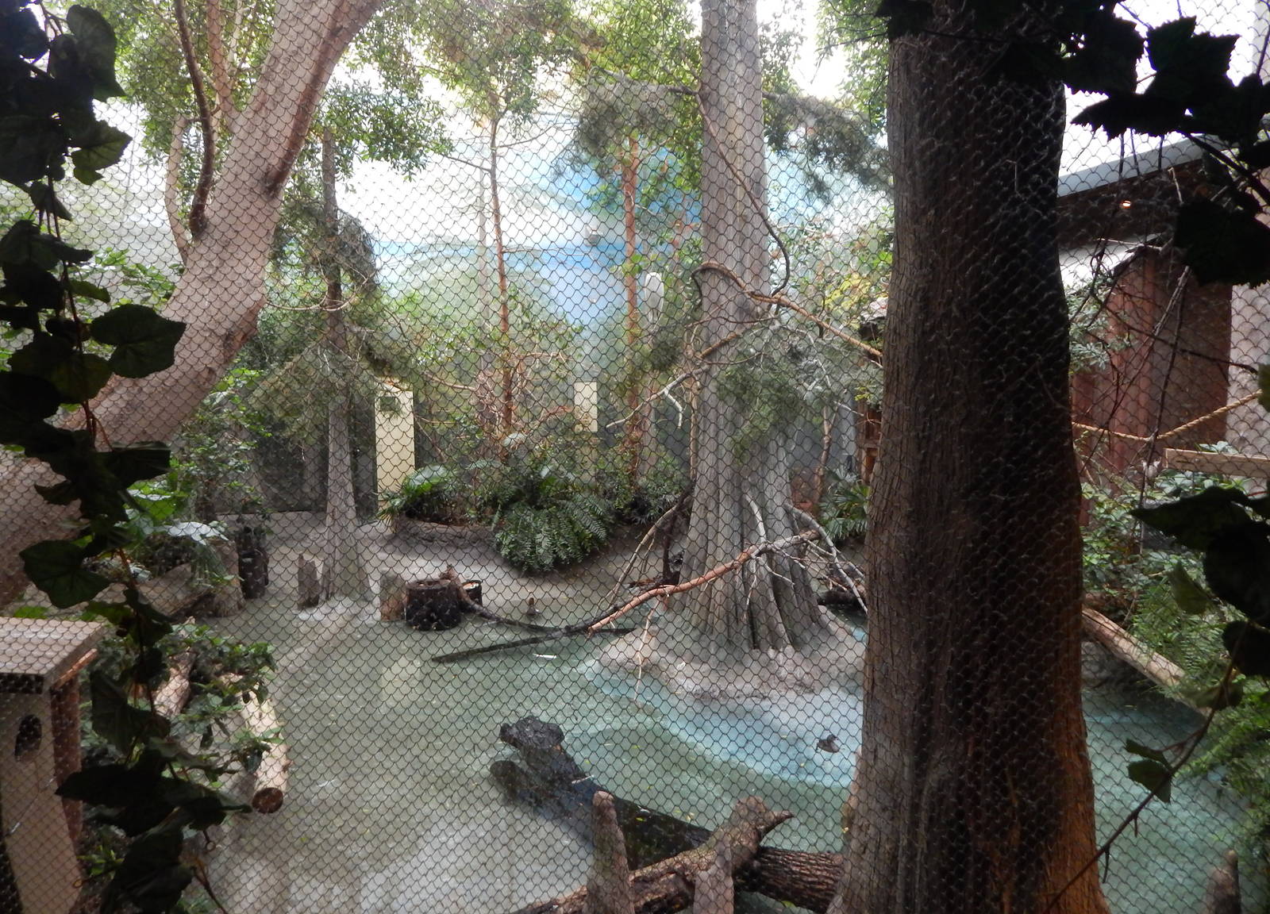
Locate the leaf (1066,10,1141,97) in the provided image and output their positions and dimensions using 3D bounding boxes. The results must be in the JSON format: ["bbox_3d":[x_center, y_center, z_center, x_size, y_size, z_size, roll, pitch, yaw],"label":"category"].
[{"bbox_3d":[0.476,-0.411,0.820,0.081,0.085,0.030,0,3,0],"label":"leaf"}]

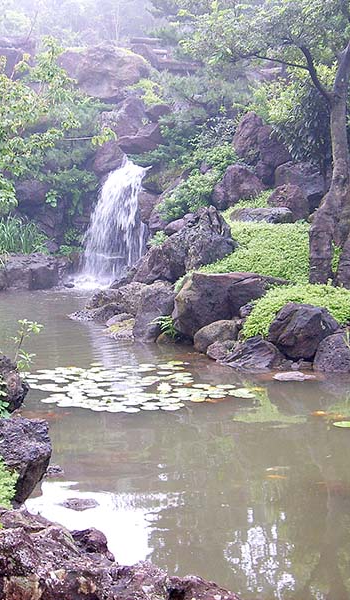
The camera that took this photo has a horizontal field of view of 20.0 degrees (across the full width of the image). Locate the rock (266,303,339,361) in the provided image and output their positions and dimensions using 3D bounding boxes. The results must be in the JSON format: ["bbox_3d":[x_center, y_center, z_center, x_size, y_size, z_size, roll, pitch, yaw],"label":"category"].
[{"bbox_3d":[1.668,0.412,13.000,0.968,0.706,0.800,1,7,7],"label":"rock"}]

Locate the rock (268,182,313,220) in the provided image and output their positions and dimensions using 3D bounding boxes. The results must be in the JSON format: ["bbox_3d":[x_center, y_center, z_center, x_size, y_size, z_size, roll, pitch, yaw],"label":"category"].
[{"bbox_3d":[2.069,-1.764,17.800,0.824,0.681,0.700,1,7,7],"label":"rock"}]

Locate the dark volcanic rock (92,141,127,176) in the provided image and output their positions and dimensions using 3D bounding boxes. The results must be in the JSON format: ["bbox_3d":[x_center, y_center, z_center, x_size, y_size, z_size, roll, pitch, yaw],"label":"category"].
[{"bbox_3d":[-1.532,-3.261,22.900,0.783,0.830,0.750,0,7,-4],"label":"dark volcanic rock"}]

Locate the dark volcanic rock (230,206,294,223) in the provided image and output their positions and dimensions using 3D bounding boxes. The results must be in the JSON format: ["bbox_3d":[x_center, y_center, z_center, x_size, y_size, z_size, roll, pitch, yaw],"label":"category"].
[{"bbox_3d":[1.428,-1.411,16.600,1.120,0.320,0.650,1,6,5],"label":"dark volcanic rock"}]

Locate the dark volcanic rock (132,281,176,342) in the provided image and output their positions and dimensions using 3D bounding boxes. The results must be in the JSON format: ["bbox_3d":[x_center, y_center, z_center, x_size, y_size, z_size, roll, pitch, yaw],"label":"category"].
[{"bbox_3d":[-0.278,0.170,13.500,0.640,0.800,0.700,0,6,-1],"label":"dark volcanic rock"}]

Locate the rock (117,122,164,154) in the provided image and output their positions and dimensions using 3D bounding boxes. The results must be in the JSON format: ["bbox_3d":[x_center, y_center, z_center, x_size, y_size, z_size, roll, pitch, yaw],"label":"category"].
[{"bbox_3d":[-0.816,-3.819,23.500,1.088,0.757,0.900,0,7,-2],"label":"rock"}]

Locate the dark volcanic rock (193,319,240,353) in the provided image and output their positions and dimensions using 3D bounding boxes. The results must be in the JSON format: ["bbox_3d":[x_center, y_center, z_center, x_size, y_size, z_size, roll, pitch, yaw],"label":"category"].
[{"bbox_3d":[0.530,0.466,12.700,0.580,0.420,0.480,0,6,2],"label":"dark volcanic rock"}]

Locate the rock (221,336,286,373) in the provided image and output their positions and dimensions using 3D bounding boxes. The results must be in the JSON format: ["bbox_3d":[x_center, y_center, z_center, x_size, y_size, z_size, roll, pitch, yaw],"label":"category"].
[{"bbox_3d":[0.986,0.694,12.650,0.840,0.422,0.620,1,7,4],"label":"rock"}]

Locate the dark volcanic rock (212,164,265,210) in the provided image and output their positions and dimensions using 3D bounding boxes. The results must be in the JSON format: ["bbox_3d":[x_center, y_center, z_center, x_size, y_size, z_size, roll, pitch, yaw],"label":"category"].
[{"bbox_3d":[1.201,-2.147,18.800,1.022,0.832,0.900,0,7,4],"label":"dark volcanic rock"}]

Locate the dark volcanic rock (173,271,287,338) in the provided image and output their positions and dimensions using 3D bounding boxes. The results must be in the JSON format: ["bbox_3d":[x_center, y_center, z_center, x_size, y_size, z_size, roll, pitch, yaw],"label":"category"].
[{"bbox_3d":[0.768,0.088,13.500,1.550,0.880,0.950,0,6,3],"label":"dark volcanic rock"}]

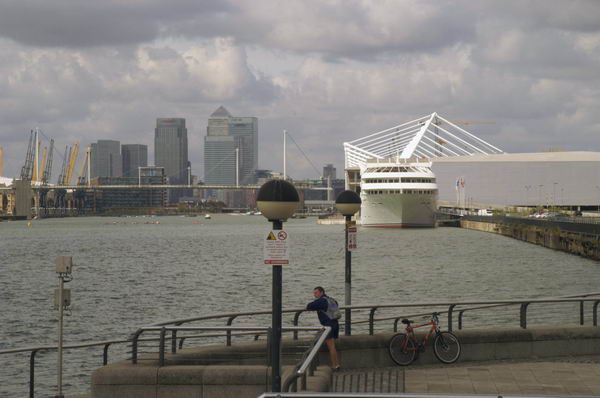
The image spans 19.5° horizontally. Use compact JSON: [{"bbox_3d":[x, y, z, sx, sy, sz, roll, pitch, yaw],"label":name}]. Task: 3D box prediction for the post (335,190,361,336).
[{"bbox_3d":[0.997,1.326,36.200,0.535,3.050,0.535,0,0,0],"label":"post"}]

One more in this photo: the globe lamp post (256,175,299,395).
[{"bbox_3d":[-0.281,1.229,21.800,0.540,3.000,0.540,0,0,0],"label":"globe lamp post"}]

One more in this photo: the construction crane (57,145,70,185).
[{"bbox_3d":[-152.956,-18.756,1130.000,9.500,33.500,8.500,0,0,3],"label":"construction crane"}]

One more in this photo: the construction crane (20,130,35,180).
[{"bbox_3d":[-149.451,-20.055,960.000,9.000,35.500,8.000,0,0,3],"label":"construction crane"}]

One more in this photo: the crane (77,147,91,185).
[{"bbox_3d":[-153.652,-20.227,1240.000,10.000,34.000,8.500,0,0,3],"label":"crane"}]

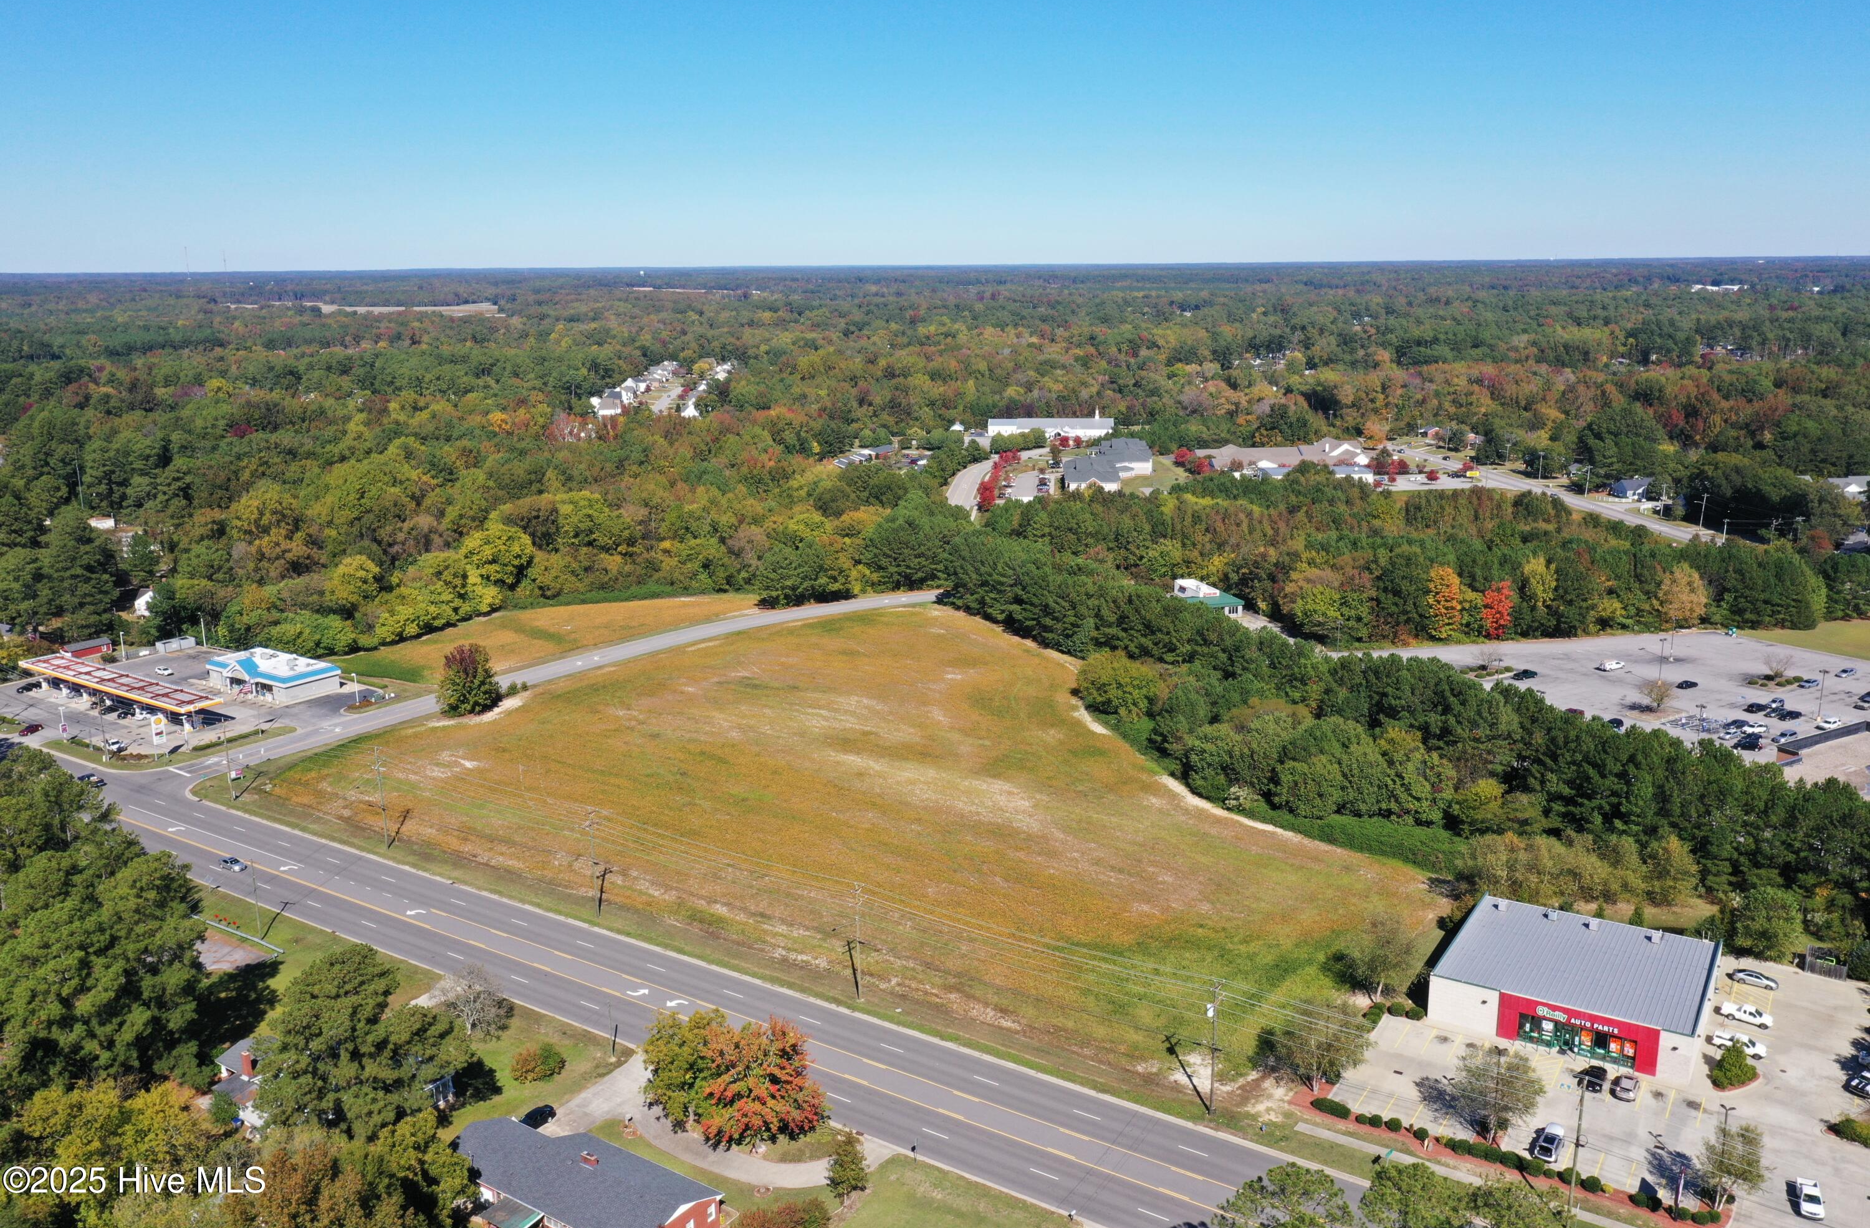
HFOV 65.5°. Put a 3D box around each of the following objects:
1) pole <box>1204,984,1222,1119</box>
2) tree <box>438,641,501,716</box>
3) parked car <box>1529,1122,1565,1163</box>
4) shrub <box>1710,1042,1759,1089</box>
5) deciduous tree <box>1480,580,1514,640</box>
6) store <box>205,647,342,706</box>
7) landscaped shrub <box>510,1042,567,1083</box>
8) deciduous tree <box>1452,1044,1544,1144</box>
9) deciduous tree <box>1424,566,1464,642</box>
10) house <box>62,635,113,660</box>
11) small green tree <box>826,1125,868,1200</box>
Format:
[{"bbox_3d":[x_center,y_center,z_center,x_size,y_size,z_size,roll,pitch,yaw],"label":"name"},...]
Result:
[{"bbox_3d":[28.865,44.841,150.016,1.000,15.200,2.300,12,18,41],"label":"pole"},{"bbox_3d":[-92.140,12.700,287.104,12.200,13.000,11.800,-5,14,-17],"label":"tree"},{"bbox_3d":[61.405,52.691,145.044,1.900,1.750,4.650,9,16,33],"label":"parked car"},{"bbox_3d":[86.611,48.129,157.013,4.600,4.500,4.300,8,16,31],"label":"shrub"},{"bbox_3d":[130.286,-0.828,336.275,7.200,13.800,7.000,-1,14,0],"label":"deciduous tree"},{"bbox_3d":[-138.962,12.509,306.059,27.600,5.200,12.900,9,16,33],"label":"store"},{"bbox_3d":[-43.653,48.344,159.312,5.400,3.400,5.000,-4,14,-15],"label":"landscaped shrub"},{"bbox_3d":[55.393,47.551,142.723,9.000,9.700,8.800,5,15,21],"label":"deciduous tree"},{"bbox_3d":[117.585,-2.417,335.670,9.000,15.800,8.800,4,14,18],"label":"deciduous tree"},{"bbox_3d":[-191.936,8.143,329.488,4.100,3.500,8.900,9,16,33],"label":"house"},{"bbox_3d":[-8.465,52.073,137.352,4.000,7.800,4.000,-1,14,0],"label":"small green tree"}]

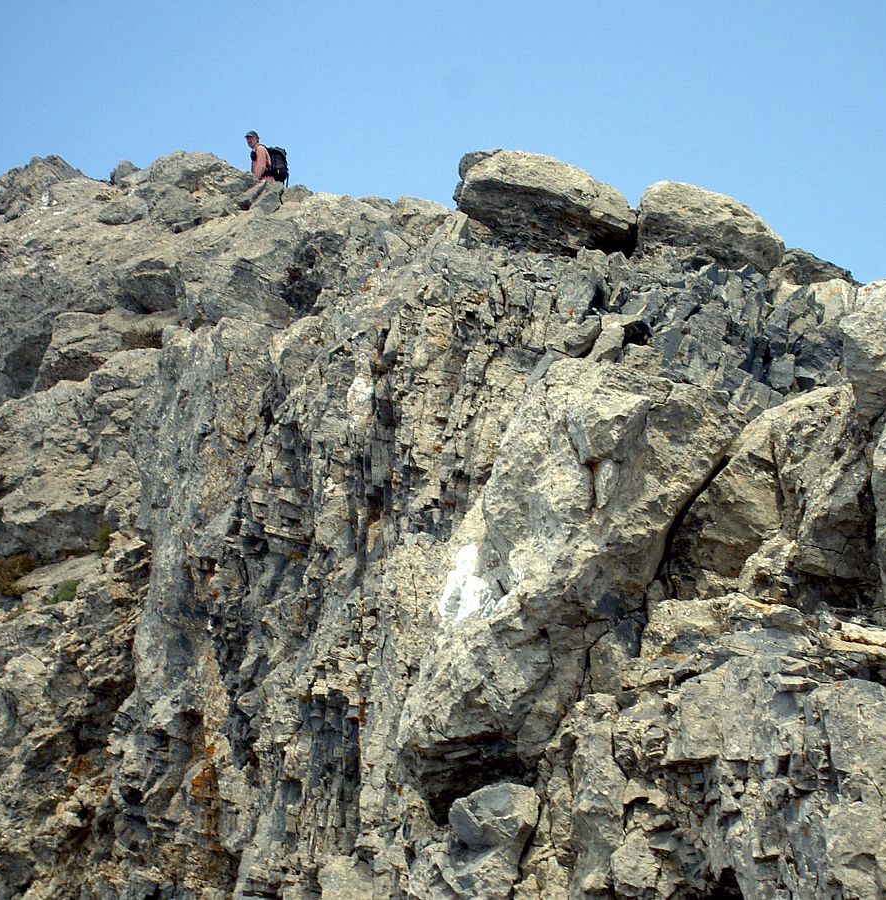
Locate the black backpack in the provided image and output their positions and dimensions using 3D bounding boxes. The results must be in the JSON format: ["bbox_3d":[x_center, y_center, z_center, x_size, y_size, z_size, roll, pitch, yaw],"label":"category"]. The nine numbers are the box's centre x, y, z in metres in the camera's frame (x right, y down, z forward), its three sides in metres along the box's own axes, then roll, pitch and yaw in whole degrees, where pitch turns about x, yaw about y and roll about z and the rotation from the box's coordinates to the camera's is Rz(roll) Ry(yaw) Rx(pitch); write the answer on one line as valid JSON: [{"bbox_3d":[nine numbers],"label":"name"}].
[{"bbox_3d":[-2.364,-4.063,50.500,0.300,0.520,0.320,-7,-13,1],"label":"black backpack"}]

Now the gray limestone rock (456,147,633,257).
[{"bbox_3d":[1.342,-3.254,46.300,2.300,1.250,1.700,0,-13,0],"label":"gray limestone rock"}]

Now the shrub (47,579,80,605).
[{"bbox_3d":[-4.851,1.809,45.200,0.400,0.300,0.360,0,-13,0],"label":"shrub"}]

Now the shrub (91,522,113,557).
[{"bbox_3d":[-4.410,1.159,45.800,0.280,0.400,0.280,0,-13,0],"label":"shrub"}]

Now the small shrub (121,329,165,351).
[{"bbox_3d":[-4.377,-1.609,51.500,0.600,0.310,0.480,0,-12,0],"label":"small shrub"}]

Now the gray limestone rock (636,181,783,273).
[{"bbox_3d":[3.455,-2.876,45.500,1.900,1.100,1.500,0,-13,0],"label":"gray limestone rock"}]

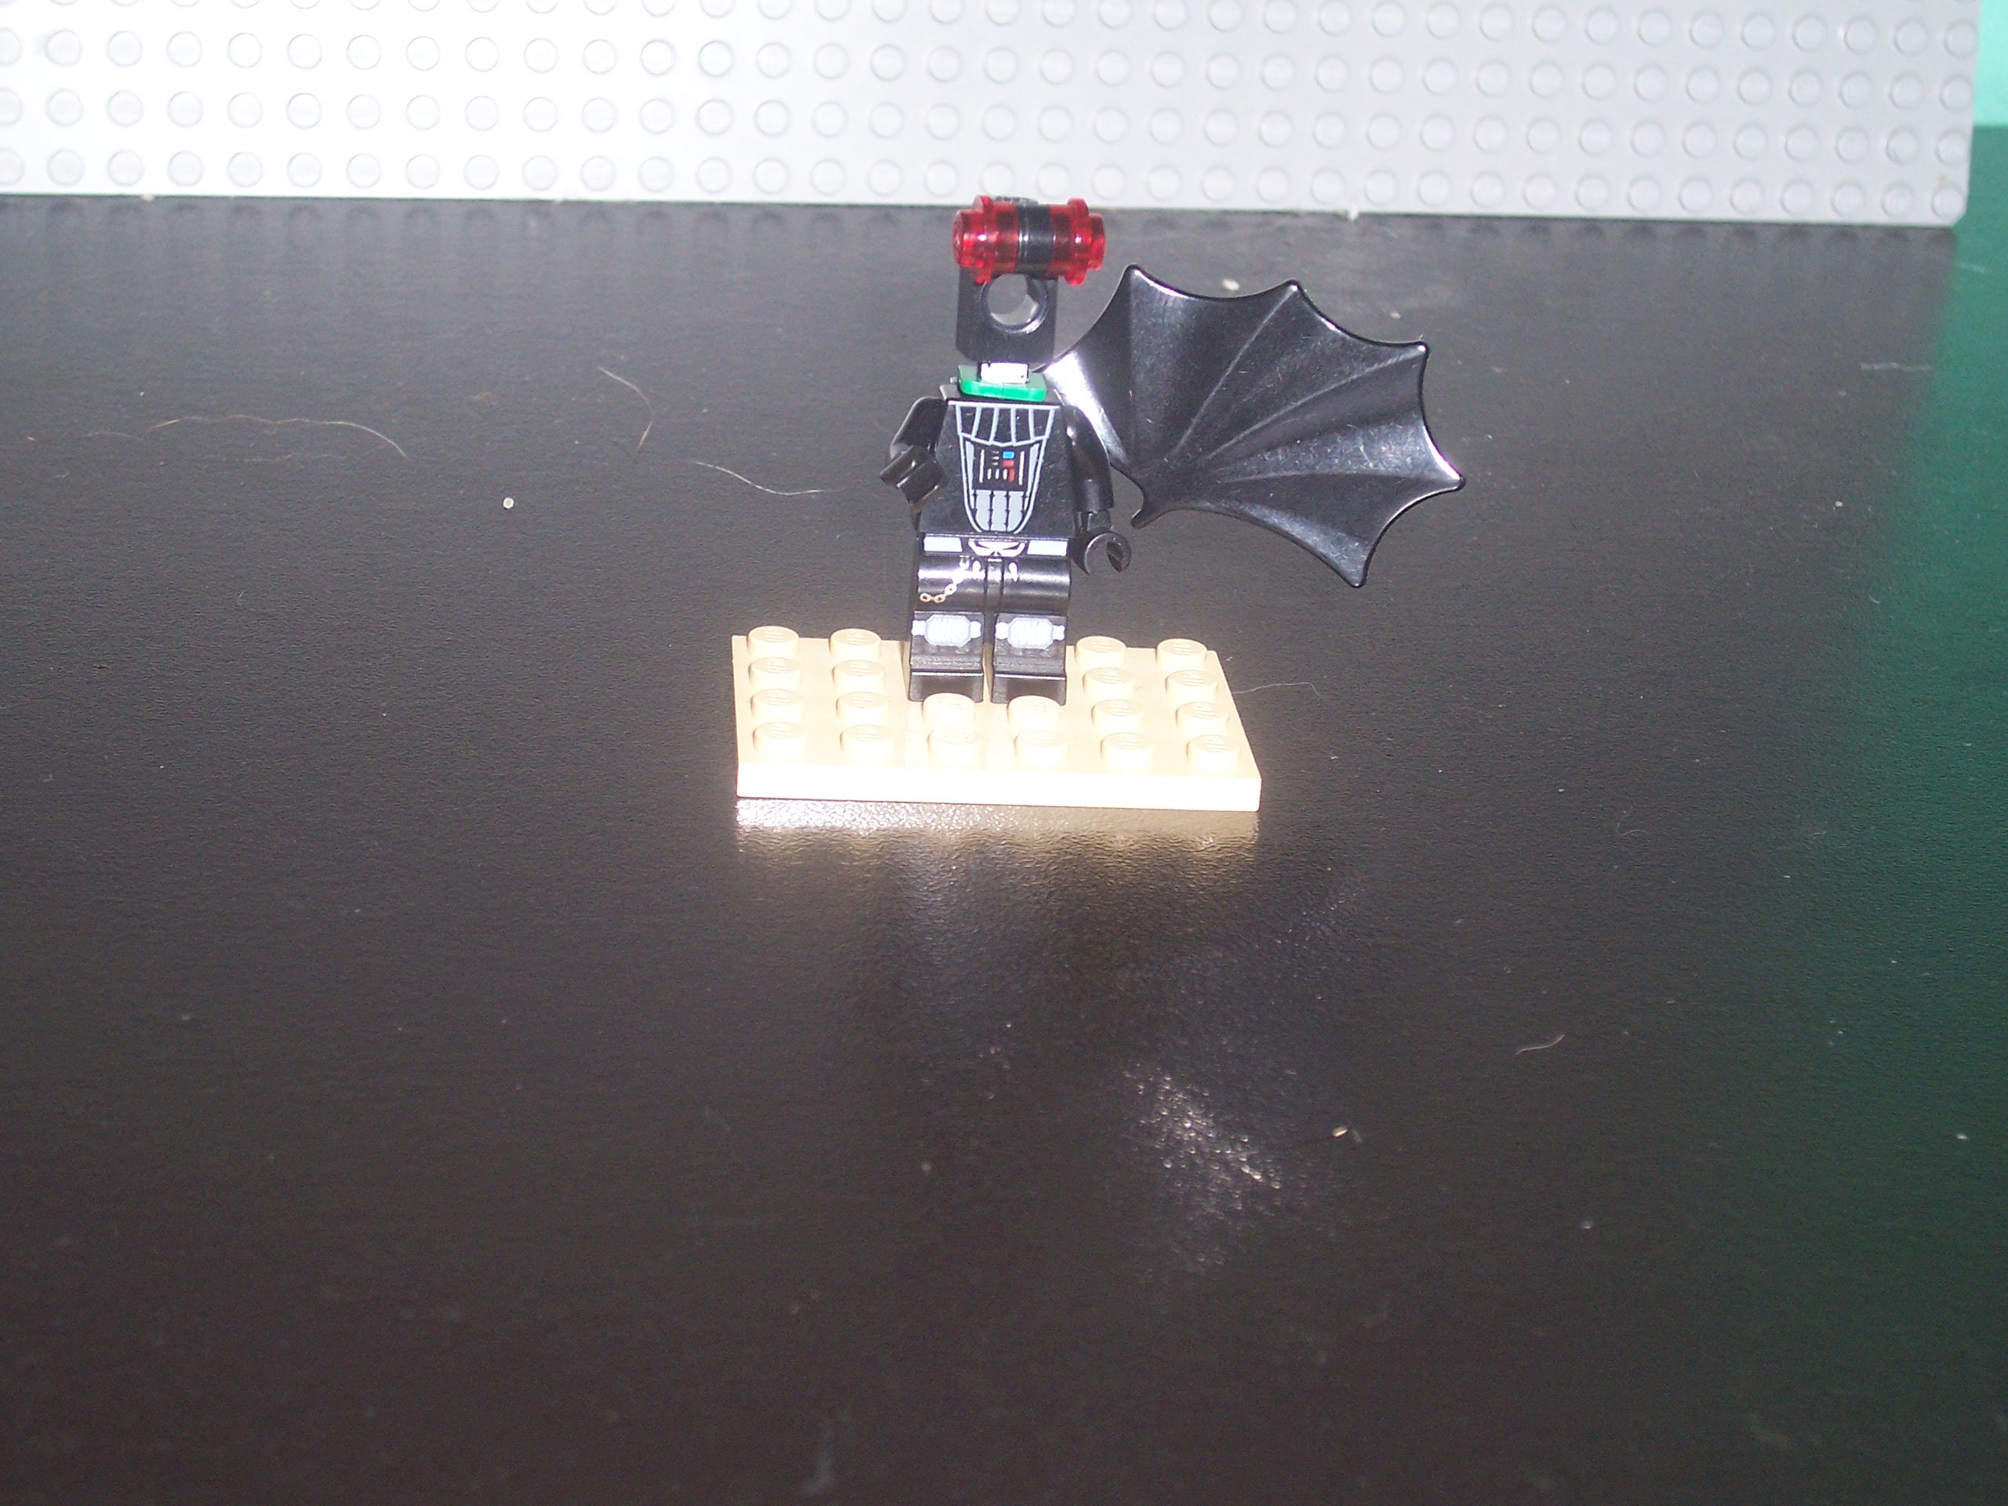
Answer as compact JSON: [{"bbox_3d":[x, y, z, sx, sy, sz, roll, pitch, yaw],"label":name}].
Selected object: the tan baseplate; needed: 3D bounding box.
[{"bbox_3d":[-0.002,-0.004,0.363,0.048,0.005,0.032,2,23,-6],"label":"tan baseplate"}]

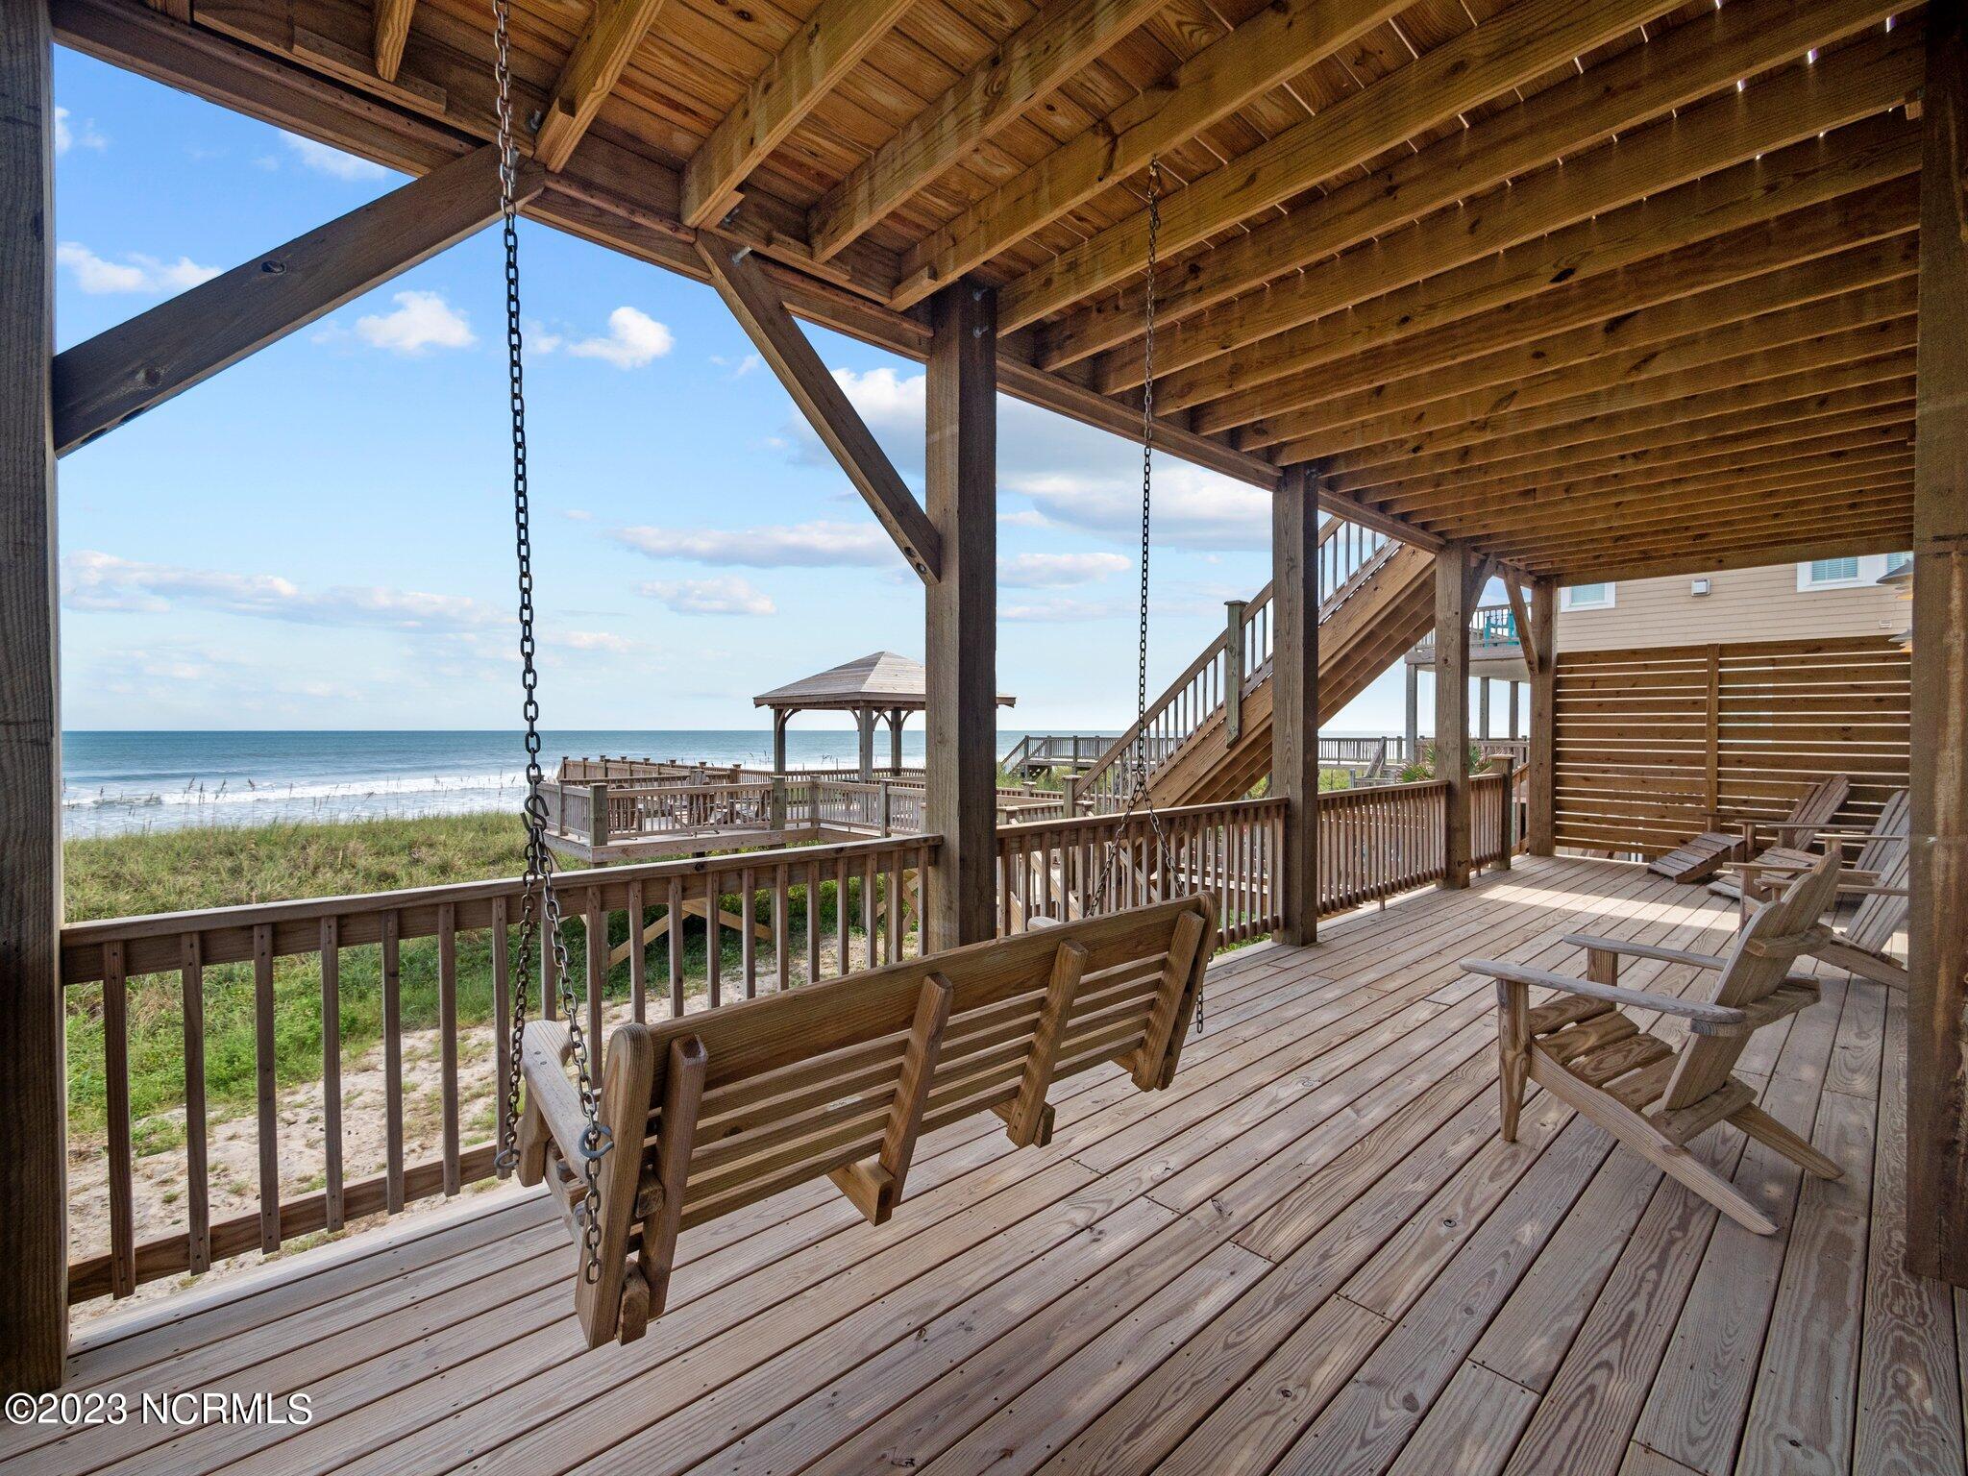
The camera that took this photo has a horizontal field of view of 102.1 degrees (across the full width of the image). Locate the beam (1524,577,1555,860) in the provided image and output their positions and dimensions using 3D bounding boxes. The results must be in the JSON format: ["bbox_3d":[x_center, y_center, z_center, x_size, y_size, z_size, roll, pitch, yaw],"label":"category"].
[{"bbox_3d":[6.239,-0.227,8.838,0.198,3.050,0.198,0,1,-41],"label":"beam"}]

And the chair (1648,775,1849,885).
[{"bbox_3d":[6.889,0.814,7.180,1.200,0.990,0.730,0,1,25],"label":"chair"}]

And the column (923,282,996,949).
[{"bbox_3d":[-0.104,-0.251,3.376,0.198,3.200,0.198,0,1,-41],"label":"column"}]

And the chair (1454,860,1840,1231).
[{"bbox_3d":[2.200,0.856,2.648,0.740,1.000,0.880,0,1,-37],"label":"chair"}]

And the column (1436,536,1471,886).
[{"bbox_3d":[4.162,-0.210,7.050,0.198,3.050,0.198,0,1,-41],"label":"column"}]

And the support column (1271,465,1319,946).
[{"bbox_3d":[2.044,-0.218,5.226,0.198,3.100,0.198,0,1,-41],"label":"support column"}]

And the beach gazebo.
[{"bbox_3d":[-2.478,-0.174,19.319,4.450,3.750,4.750,0,1,-41],"label":"beach gazebo"}]

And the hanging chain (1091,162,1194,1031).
[{"bbox_3d":[0.467,-0.461,2.362,0.110,2.550,0.460,0,1,-41],"label":"hanging chain"}]

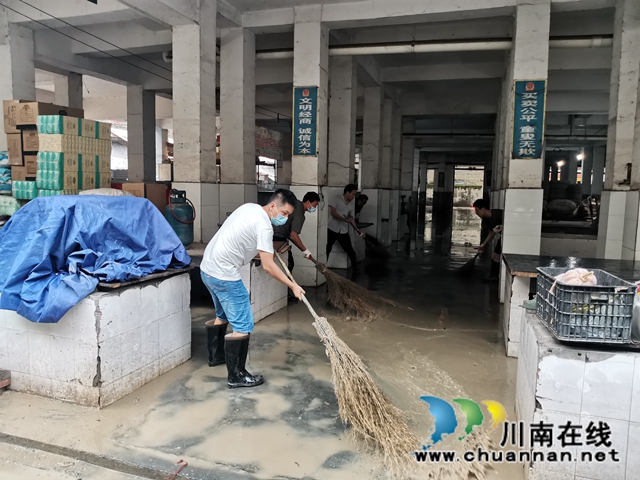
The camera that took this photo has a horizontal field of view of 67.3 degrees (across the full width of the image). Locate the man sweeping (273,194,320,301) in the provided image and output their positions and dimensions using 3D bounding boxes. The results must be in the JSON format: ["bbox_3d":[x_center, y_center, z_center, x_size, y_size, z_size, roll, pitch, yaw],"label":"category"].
[{"bbox_3d":[-0.350,0.096,6.459,0.700,1.473,0.580,3,6,19],"label":"man sweeping"}]

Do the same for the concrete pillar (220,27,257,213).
[{"bbox_3d":[-1.373,-1.381,8.073,0.450,4.090,0.450,3,6,19],"label":"concrete pillar"}]

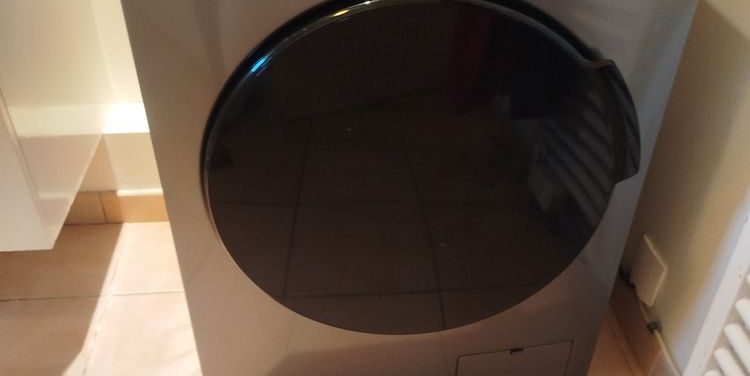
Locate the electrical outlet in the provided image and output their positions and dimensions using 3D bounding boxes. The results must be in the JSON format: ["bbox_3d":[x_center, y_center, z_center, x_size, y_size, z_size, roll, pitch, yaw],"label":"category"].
[{"bbox_3d":[0.435,0.130,1.101,0.018,0.090,0.078,-2,36,-4],"label":"electrical outlet"}]

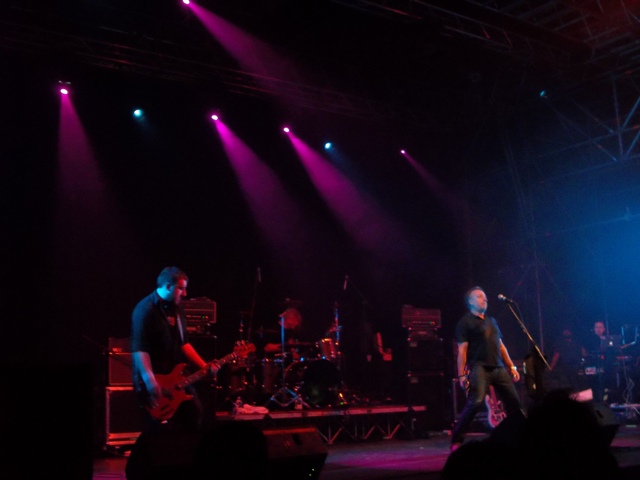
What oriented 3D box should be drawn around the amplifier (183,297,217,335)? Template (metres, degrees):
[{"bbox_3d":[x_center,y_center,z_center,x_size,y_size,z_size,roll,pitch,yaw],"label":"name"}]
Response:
[{"bbox_3d":[-1.571,0.909,9.658,0.600,0.432,0.300,5,-10,-31],"label":"amplifier"}]

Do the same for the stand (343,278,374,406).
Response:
[{"bbox_3d":[0.492,1.254,10.127,0.520,1.606,0.450,4,-10,-25],"label":"stand"}]

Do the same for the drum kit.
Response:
[{"bbox_3d":[-0.424,1.322,9.459,1.650,1.269,1.200,6,-11,-35],"label":"drum kit"}]

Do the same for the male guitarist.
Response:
[{"bbox_3d":[-1.323,1.105,7.399,0.600,1.760,0.620,-7,-11,39],"label":"male guitarist"}]

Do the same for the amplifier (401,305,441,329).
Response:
[{"bbox_3d":[1.310,1.044,10.947,0.600,0.286,0.270,5,-10,-31],"label":"amplifier"}]

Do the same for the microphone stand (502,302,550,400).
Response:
[{"bbox_3d":[1.978,1.308,7.792,0.520,1.478,0.700,6,-11,-35],"label":"microphone stand"}]

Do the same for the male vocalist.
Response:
[{"bbox_3d":[1.737,1.307,8.387,0.760,1.660,0.500,4,-10,-25],"label":"male vocalist"}]

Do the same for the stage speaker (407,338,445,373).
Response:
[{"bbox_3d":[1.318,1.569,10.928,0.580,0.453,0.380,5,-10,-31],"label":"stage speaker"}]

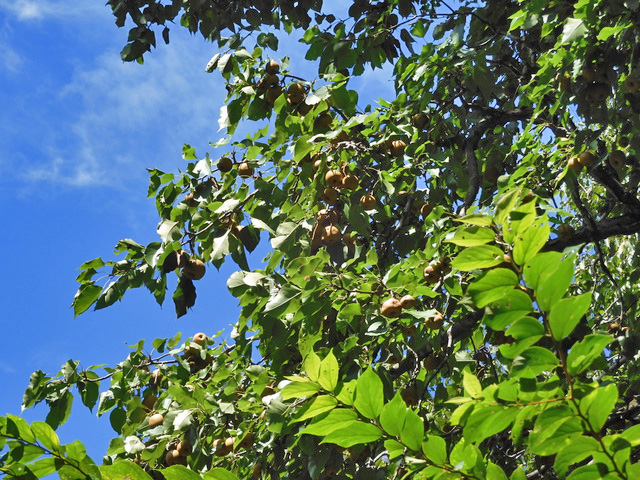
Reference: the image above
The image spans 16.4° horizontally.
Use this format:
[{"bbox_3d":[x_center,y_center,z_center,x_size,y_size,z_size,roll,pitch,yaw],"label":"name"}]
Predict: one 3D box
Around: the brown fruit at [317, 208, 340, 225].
[{"bbox_3d":[0.026,-0.071,6.700,0.070,0.053,0.057,0,-30,0],"label":"brown fruit"}]

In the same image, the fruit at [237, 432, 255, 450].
[{"bbox_3d":[-0.181,0.490,5.400,0.043,0.041,0.043,0,-25,0],"label":"fruit"}]

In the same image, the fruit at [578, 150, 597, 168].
[{"bbox_3d":[0.808,-0.243,6.700,0.053,0.050,0.053,-3,-25,7],"label":"fruit"}]

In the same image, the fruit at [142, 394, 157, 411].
[{"bbox_3d":[-0.415,0.397,5.400,0.039,0.039,0.039,0,-25,0],"label":"fruit"}]

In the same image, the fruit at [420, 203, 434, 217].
[{"bbox_3d":[0.315,-0.089,6.500,0.047,0.047,0.047,-1,-25,3],"label":"fruit"}]

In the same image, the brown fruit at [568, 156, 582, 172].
[{"bbox_3d":[0.691,-0.203,6.000,0.042,0.043,0.042,0,-25,0],"label":"brown fruit"}]

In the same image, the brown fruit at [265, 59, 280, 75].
[{"bbox_3d":[-0.135,-0.490,6.300,0.044,0.044,0.044,1,-25,-1],"label":"brown fruit"}]

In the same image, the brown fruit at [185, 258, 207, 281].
[{"bbox_3d":[-0.326,0.077,5.800,0.056,0.054,0.056,0,-25,0],"label":"brown fruit"}]

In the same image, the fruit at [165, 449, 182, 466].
[{"bbox_3d":[-0.385,0.574,5.850,0.048,0.046,0.048,0,-25,0],"label":"fruit"}]

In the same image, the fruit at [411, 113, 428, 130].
[{"bbox_3d":[0.260,-0.308,5.800,0.043,0.046,0.043,0,-25,0],"label":"fruit"}]

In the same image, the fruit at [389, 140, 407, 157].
[{"bbox_3d":[0.236,-0.280,6.800,0.055,0.052,0.054,0,-30,0],"label":"fruit"}]

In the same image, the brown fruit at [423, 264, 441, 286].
[{"bbox_3d":[0.276,0.087,5.500,0.042,0.046,0.042,0,-25,0],"label":"brown fruit"}]

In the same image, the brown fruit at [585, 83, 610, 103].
[{"bbox_3d":[0.851,-0.451,6.800,0.074,0.061,0.067,0,-30,0],"label":"brown fruit"}]

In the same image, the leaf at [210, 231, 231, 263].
[{"bbox_3d":[-0.299,0.019,6.700,0.051,0.111,0.027,31,0,-2],"label":"leaf"}]

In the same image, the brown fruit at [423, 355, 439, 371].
[{"bbox_3d":[0.315,0.348,6.300,0.047,0.045,0.047,0,-25,0],"label":"brown fruit"}]

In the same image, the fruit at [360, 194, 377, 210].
[{"bbox_3d":[0.125,-0.096,5.700,0.041,0.040,0.041,0,-25,0],"label":"fruit"}]

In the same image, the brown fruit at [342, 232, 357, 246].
[{"bbox_3d":[0.086,-0.001,6.400,0.045,0.045,0.045,0,-25,1],"label":"brown fruit"}]

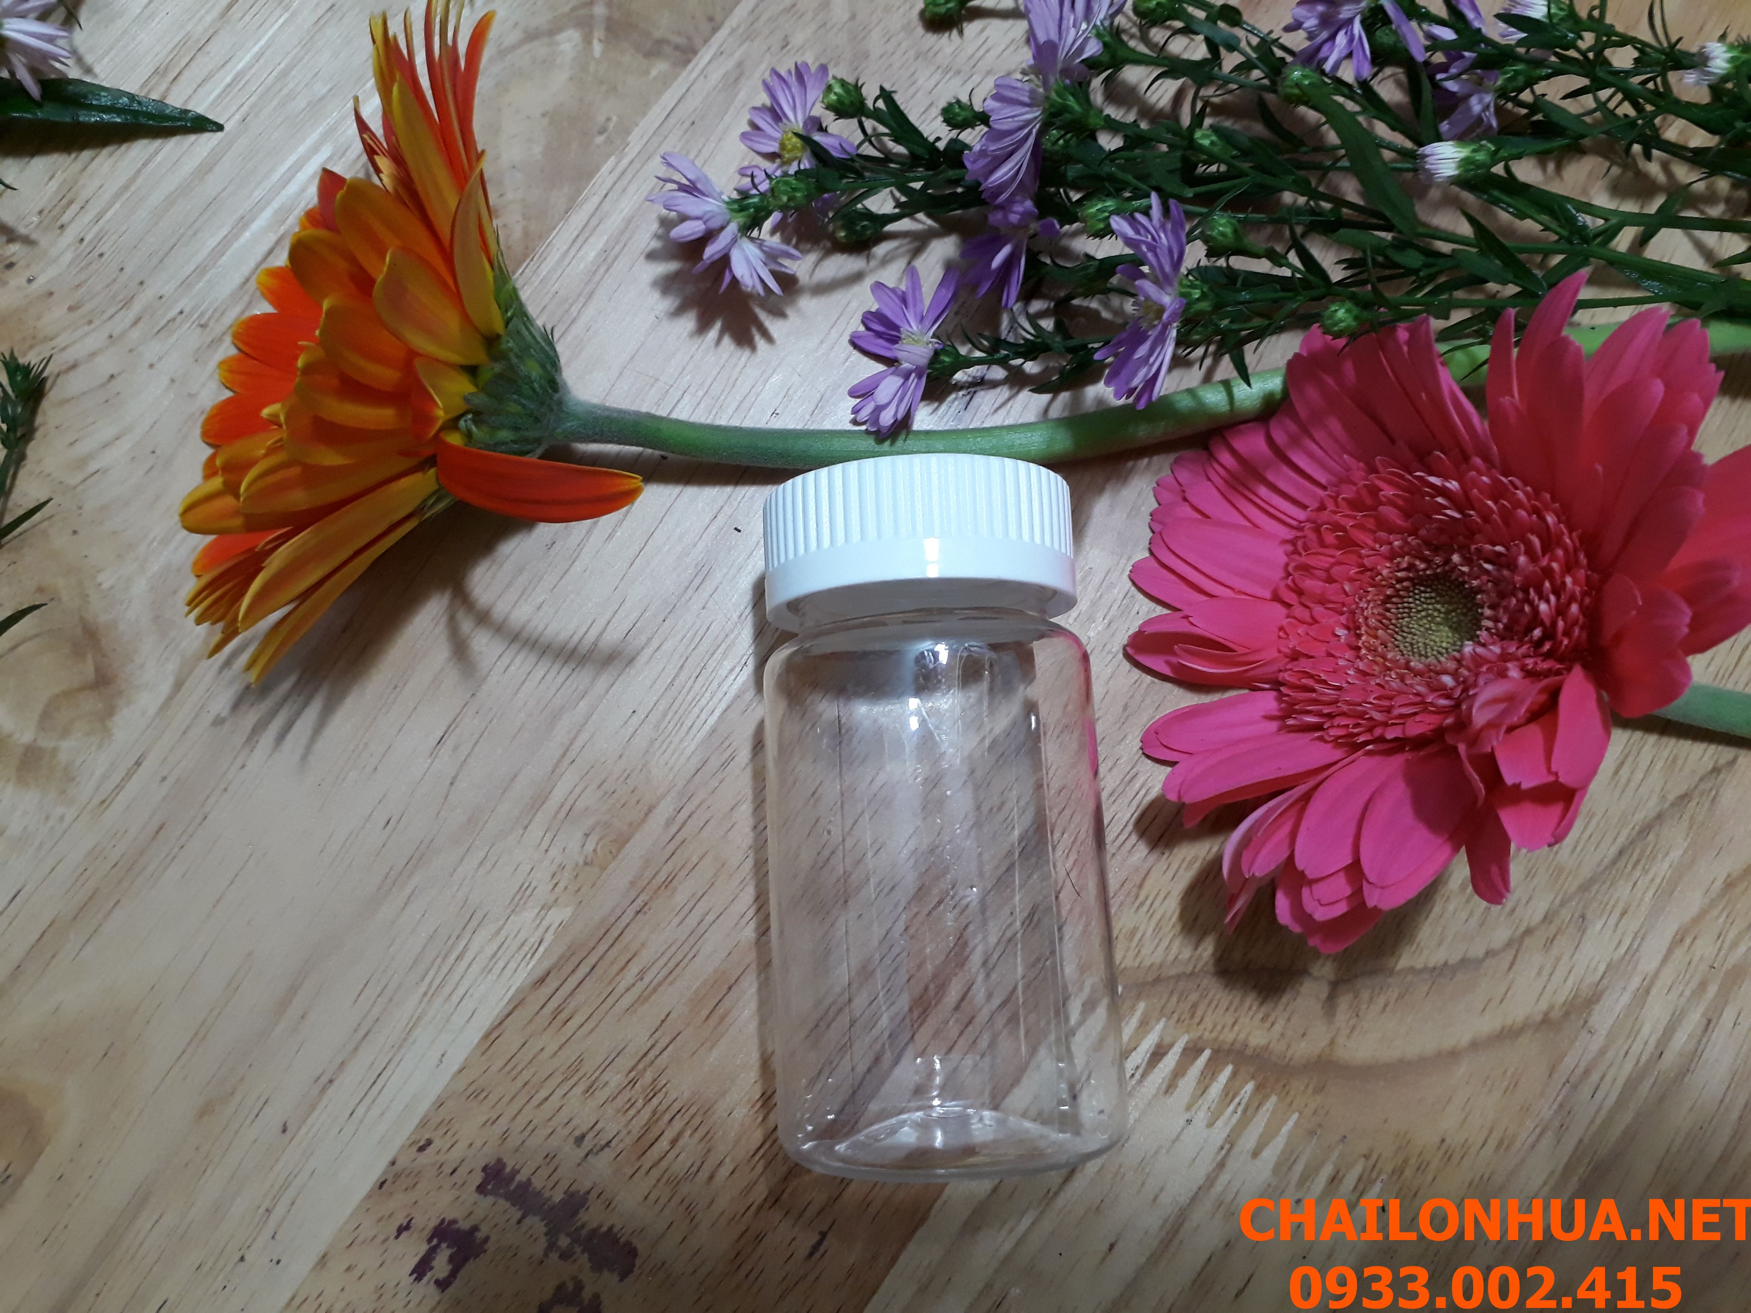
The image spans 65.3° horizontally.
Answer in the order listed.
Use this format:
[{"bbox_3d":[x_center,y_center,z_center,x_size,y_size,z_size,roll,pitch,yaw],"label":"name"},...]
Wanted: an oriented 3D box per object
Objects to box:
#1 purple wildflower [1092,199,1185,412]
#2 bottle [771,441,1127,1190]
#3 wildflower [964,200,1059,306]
[{"bbox_3d":[0.042,-0.057,0.219,0.014,0.027,0.032,-5,77,-8],"label":"purple wildflower"},{"bbox_3d":[0.008,0.023,0.193,0.046,0.046,0.092,-3,77,-1],"label":"bottle"},{"bbox_3d":[0.022,-0.068,0.225,0.014,0.020,0.020,-25,79,-9],"label":"wildflower"}]

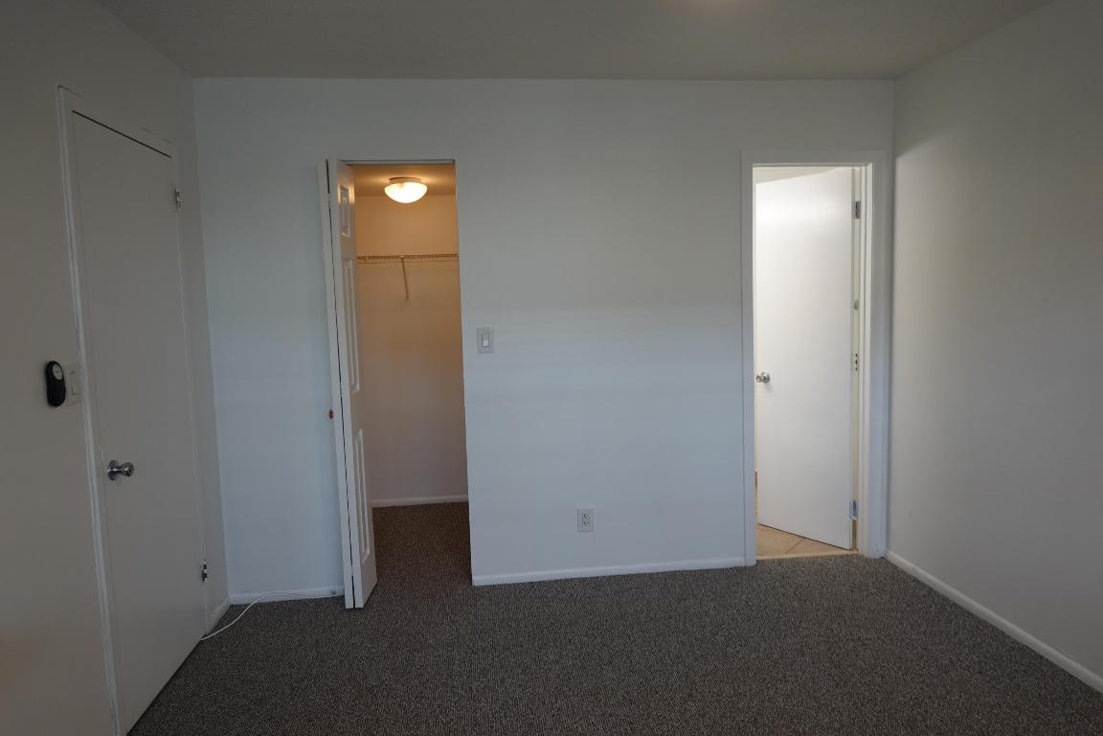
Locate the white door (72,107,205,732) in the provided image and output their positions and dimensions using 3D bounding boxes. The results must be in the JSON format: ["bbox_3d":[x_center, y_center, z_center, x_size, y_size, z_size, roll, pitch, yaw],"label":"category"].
[{"bbox_3d":[-1.510,0.178,2.741,0.042,2.030,0.770,-2,6,-6],"label":"white door"}]

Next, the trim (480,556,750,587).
[{"bbox_3d":[0.306,1.034,3.718,1.400,0.048,0.013,-2,6,-6],"label":"trim"}]

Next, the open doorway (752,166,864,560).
[{"bbox_3d":[1.329,-0.009,3.798,0.613,2.030,0.120,-2,5,-7],"label":"open doorway"}]

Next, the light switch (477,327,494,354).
[{"bbox_3d":[-0.315,-0.133,3.537,0.072,0.120,0.011,-2,6,-6],"label":"light switch"}]

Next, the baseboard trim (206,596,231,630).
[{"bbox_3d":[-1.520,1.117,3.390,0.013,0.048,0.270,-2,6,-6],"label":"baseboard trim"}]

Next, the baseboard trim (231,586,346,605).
[{"bbox_3d":[-1.272,1.095,3.548,0.540,0.046,0.013,-2,6,-6],"label":"baseboard trim"}]

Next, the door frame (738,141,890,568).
[{"bbox_3d":[1.346,-0.030,3.788,0.772,2.097,0.130,-2,6,-6],"label":"door frame"}]

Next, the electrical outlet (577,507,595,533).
[{"bbox_3d":[0.173,0.762,3.678,0.076,0.121,0.011,-2,6,-6],"label":"electrical outlet"}]

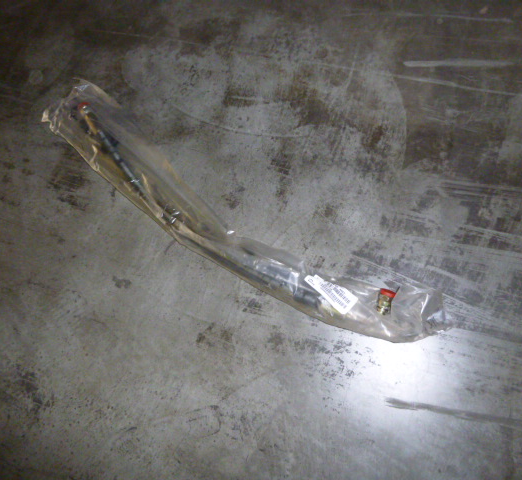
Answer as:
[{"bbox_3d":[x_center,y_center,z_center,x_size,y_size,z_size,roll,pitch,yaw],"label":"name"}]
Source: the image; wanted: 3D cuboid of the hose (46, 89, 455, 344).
[{"bbox_3d":[-0.155,-0.101,1.179,1.298,0.070,0.233,33,86,22],"label":"hose"}]

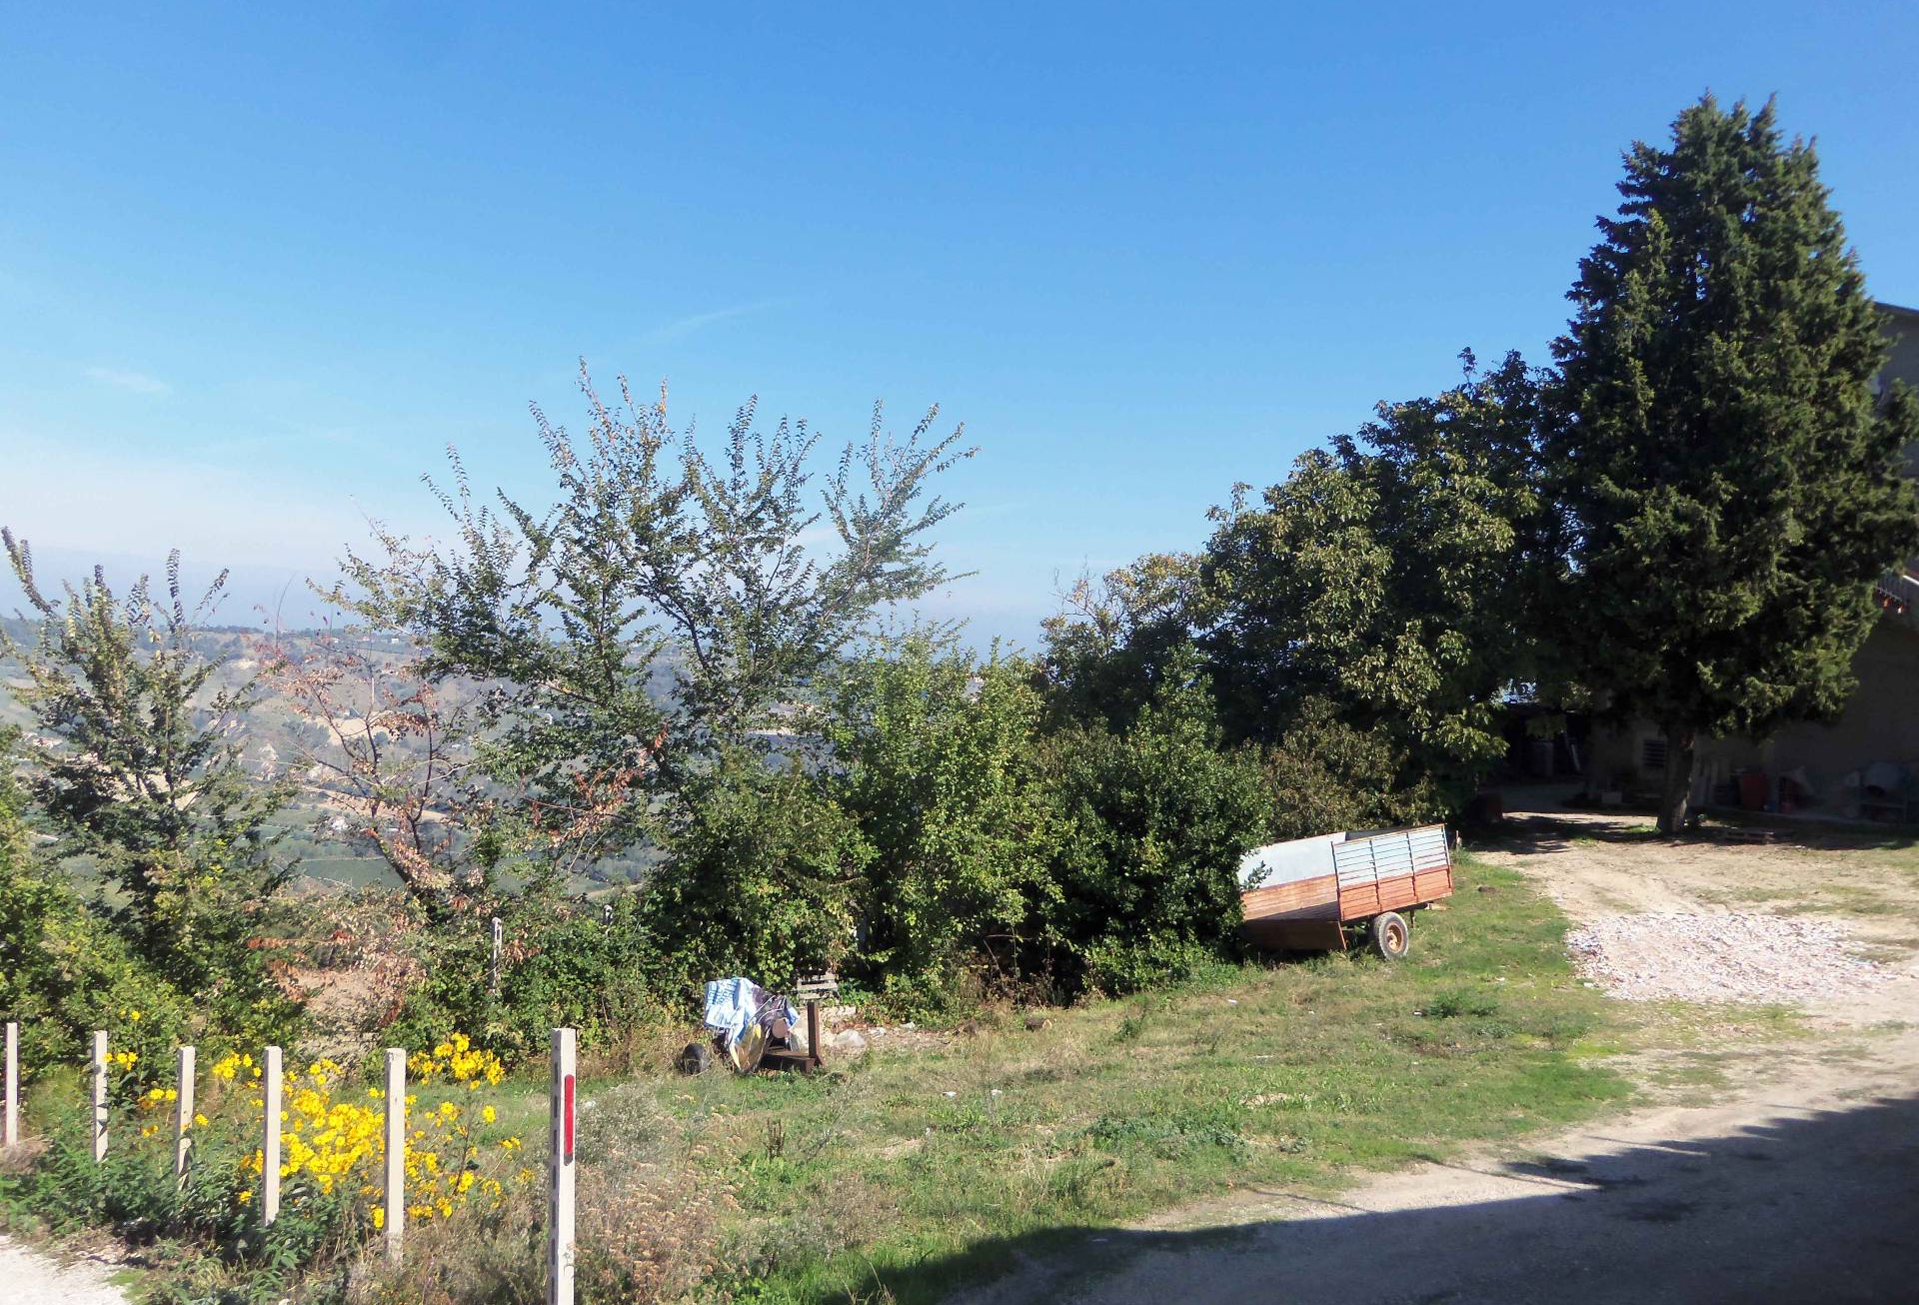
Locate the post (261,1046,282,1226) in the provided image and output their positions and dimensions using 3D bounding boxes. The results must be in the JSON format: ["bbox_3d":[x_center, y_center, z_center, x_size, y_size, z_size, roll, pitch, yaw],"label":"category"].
[{"bbox_3d":[-4.428,3.168,10.000,0.100,1.265,0.100,1,0,-40],"label":"post"}]

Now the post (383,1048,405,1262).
[{"bbox_3d":[-3.204,2.894,8.800,0.100,1.292,0.100,1,0,-40],"label":"post"}]

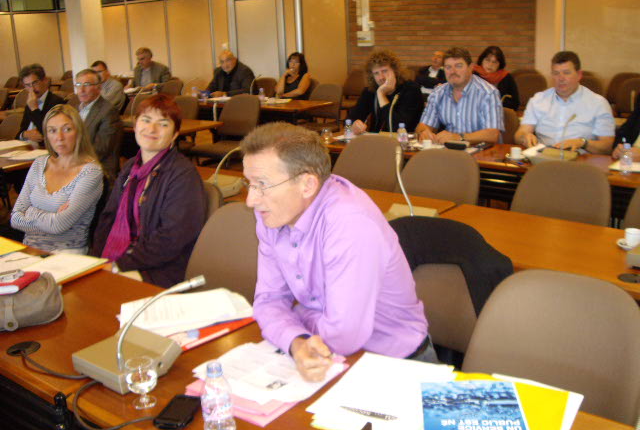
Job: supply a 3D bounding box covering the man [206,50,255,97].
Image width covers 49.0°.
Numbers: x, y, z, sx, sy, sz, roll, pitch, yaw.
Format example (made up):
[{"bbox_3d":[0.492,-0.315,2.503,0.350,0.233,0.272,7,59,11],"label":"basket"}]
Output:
[{"bbox_3d":[-0.985,-1.212,8.032,0.620,1.280,0.800,5,17,28],"label":"man"}]

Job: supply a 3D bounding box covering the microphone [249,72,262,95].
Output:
[{"bbox_3d":[-0.748,-1.467,8.150,0.180,0.310,0.270,11,20,40],"label":"microphone"}]

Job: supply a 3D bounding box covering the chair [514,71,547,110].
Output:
[{"bbox_3d":[2.377,-1.237,8.416,0.500,0.890,0.580,11,20,40],"label":"chair"}]

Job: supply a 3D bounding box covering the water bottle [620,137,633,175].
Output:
[{"bbox_3d":[1.621,-0.305,3.697,0.063,0.180,0.063,11,20,40],"label":"water bottle"}]

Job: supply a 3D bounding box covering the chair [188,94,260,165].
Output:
[{"bbox_3d":[-0.919,-0.762,7.218,0.500,0.890,0.580,11,20,41],"label":"chair"}]

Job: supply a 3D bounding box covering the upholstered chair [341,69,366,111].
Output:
[{"bbox_3d":[0.408,-1.537,9.917,0.500,0.930,0.570,7,18,34],"label":"upholstered chair"}]

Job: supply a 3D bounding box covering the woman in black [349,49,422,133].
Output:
[{"bbox_3d":[0.427,-0.440,4.938,0.620,1.300,0.780,8,18,37],"label":"woman in black"}]

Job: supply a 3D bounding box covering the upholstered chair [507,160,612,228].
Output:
[{"bbox_3d":[0.994,0.230,3.271,0.500,0.890,0.580,12,20,42],"label":"upholstered chair"}]

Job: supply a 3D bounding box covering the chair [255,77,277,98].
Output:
[{"bbox_3d":[-0.851,-1.285,9.089,0.500,0.890,0.580,10,19,38],"label":"chair"}]

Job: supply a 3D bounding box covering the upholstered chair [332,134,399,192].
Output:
[{"bbox_3d":[0.155,0.022,3.923,0.480,0.885,0.570,8,18,35],"label":"upholstered chair"}]

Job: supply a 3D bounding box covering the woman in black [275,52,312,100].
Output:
[{"bbox_3d":[-0.281,-1.042,7.489,0.520,1.250,0.720,4,16,24],"label":"woman in black"}]

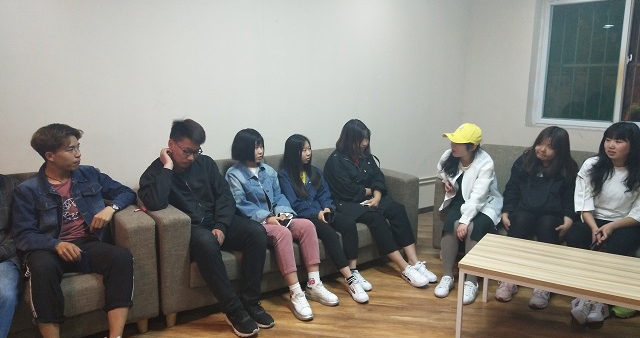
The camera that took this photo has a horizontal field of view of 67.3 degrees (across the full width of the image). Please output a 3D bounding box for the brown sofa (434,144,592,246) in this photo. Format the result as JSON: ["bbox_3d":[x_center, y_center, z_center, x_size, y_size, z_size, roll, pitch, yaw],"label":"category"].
[{"bbox_3d":[1.926,0.349,3.432,2.000,0.780,0.780,7,12,35],"label":"brown sofa"}]

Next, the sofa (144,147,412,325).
[{"bbox_3d":[-0.243,0.327,3.482,2.060,0.770,0.770,-7,12,-37],"label":"sofa"}]

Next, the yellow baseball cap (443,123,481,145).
[{"bbox_3d":[0.968,-0.234,3.255,0.270,0.140,0.180,8,11,14],"label":"yellow baseball cap"}]

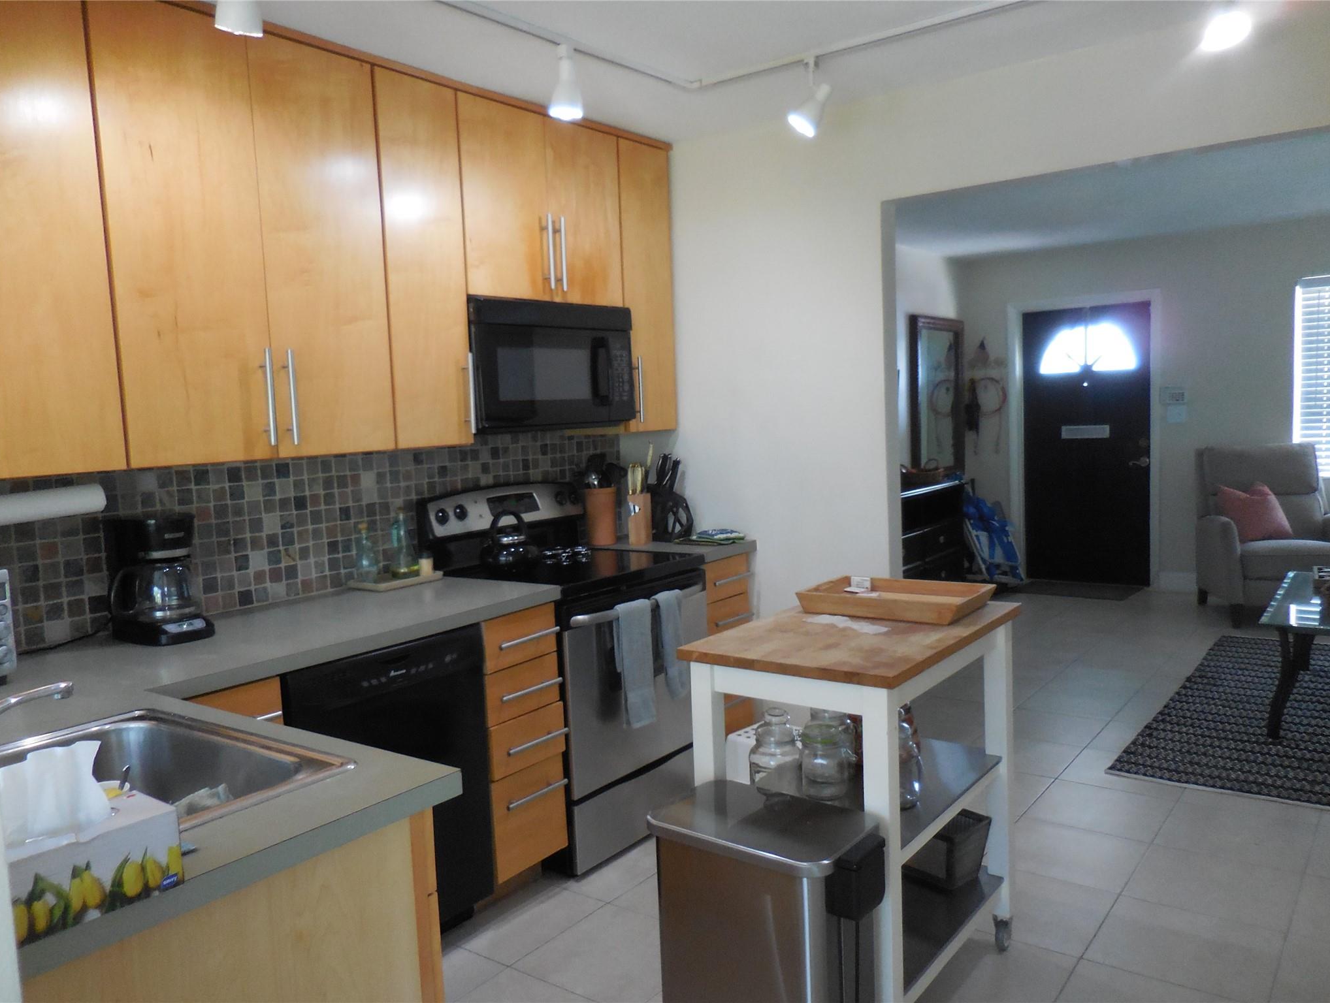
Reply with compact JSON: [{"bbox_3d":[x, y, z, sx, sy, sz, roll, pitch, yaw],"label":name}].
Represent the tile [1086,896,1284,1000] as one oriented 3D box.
[{"bbox_3d":[1.332,1.146,2.481,0.401,0.012,0.398,1,6,38],"label":"tile"}]

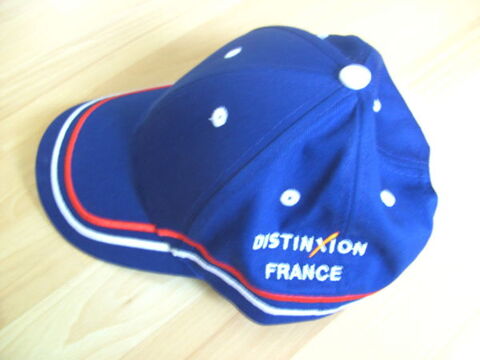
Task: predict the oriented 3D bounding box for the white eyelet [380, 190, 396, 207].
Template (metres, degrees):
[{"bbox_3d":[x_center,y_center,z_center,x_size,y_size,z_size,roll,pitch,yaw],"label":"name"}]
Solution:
[{"bbox_3d":[0.083,0.010,0.288,0.010,0.010,0.002,-36,19,-25],"label":"white eyelet"}]

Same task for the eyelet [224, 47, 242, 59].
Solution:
[{"bbox_3d":[-0.004,-0.082,0.331,0.011,0.002,0.011,-42,25,-28],"label":"eyelet"}]

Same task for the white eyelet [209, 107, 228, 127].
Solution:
[{"bbox_3d":[-0.012,-0.036,0.297,0.011,0.002,0.011,-38,55,22],"label":"white eyelet"}]

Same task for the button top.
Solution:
[{"bbox_3d":[0.066,-0.058,0.291,0.018,0.007,0.018,2,55,-2],"label":"button top"}]

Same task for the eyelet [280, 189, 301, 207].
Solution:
[{"bbox_3d":[0.027,0.010,0.280,0.011,0.011,0.002,4,26,-1],"label":"eyelet"}]

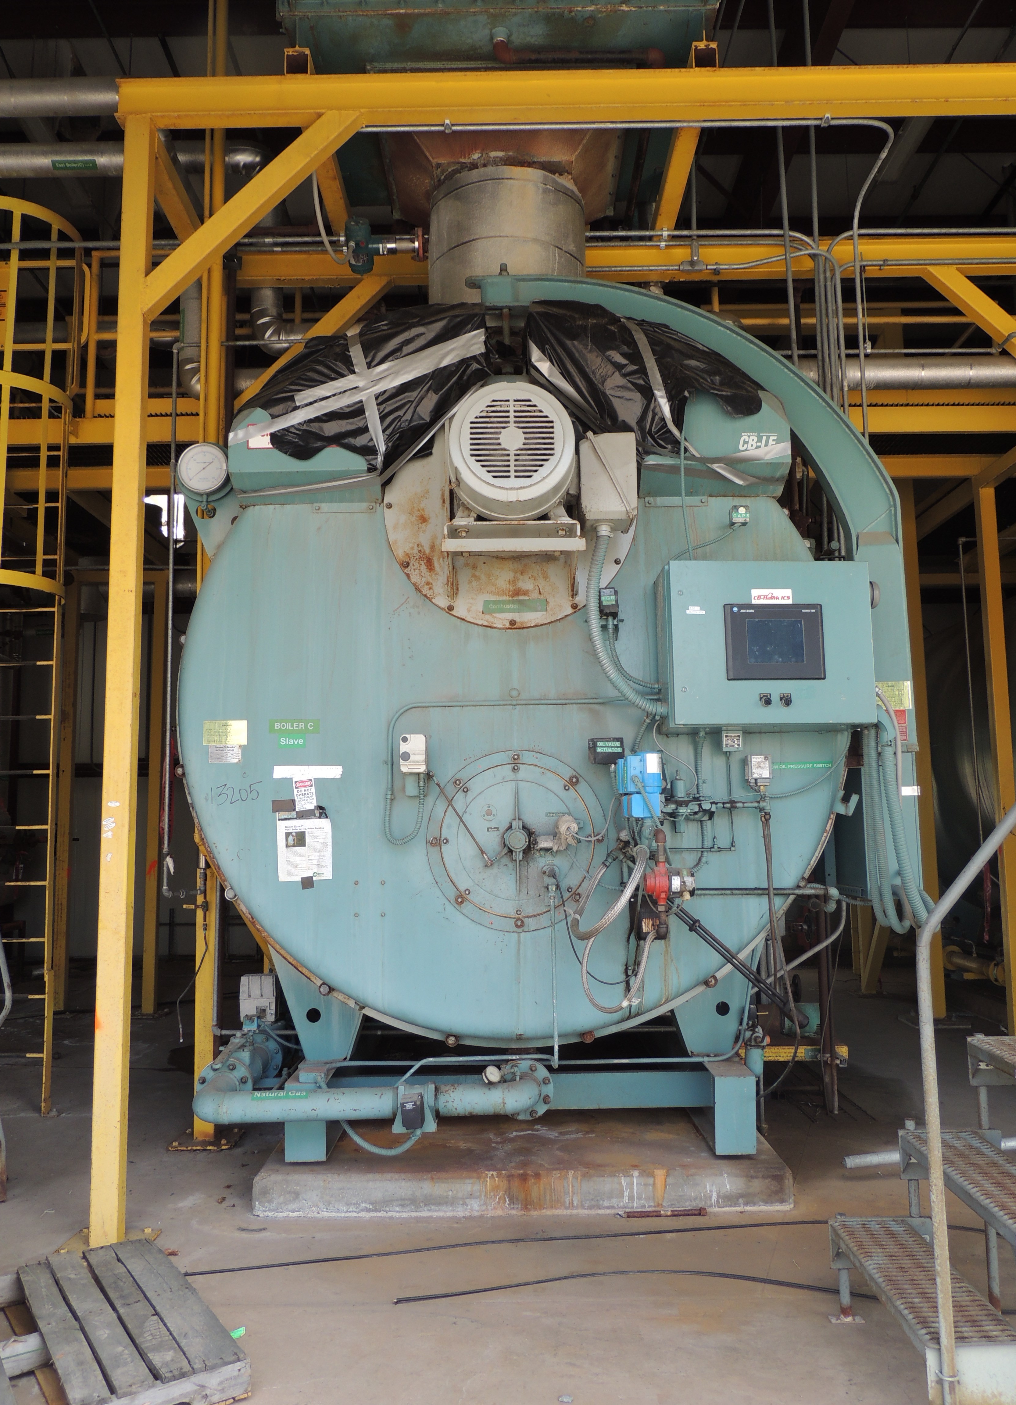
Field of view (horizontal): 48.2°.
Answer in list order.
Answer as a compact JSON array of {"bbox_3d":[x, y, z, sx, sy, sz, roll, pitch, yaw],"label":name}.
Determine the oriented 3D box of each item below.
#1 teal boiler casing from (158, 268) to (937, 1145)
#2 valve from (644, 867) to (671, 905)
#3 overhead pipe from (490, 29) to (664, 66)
[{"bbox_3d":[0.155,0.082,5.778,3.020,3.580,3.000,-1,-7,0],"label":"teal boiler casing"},{"bbox_3d":[0.575,0.703,4.360,0.100,0.155,0.110,-1,-7,0],"label":"valve"},{"bbox_3d":[0.282,-2.646,4.600,0.700,0.120,0.080,-1,-7,0],"label":"overhead pipe"}]

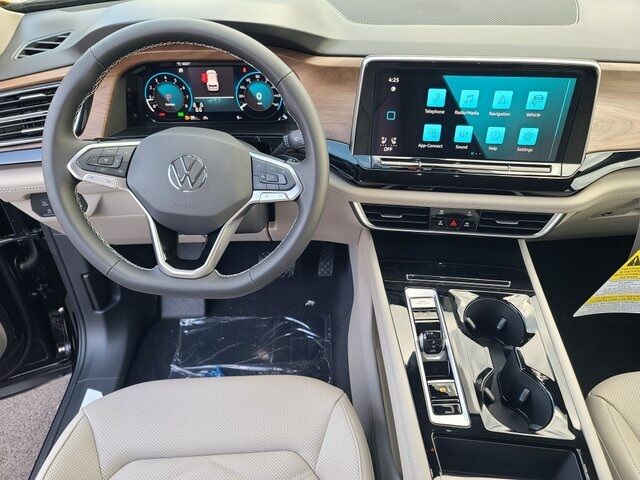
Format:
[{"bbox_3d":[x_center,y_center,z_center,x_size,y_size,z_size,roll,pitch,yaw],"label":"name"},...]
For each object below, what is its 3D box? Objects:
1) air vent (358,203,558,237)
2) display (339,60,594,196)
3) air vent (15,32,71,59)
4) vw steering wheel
[{"bbox_3d":[0.230,-0.036,0.798,0.358,0.052,0.035,4,30,6],"label":"air vent"},{"bbox_3d":[0.229,-0.184,0.727,0.366,0.195,0.040,4,30,6],"label":"display"},{"bbox_3d":[-0.499,-0.347,0.840,0.115,0.025,0.036,-32,82,-12],"label":"air vent"},{"bbox_3d":[-0.174,-0.099,0.629,0.372,0.366,0.100,5,13,-3],"label":"vw steering wheel"}]

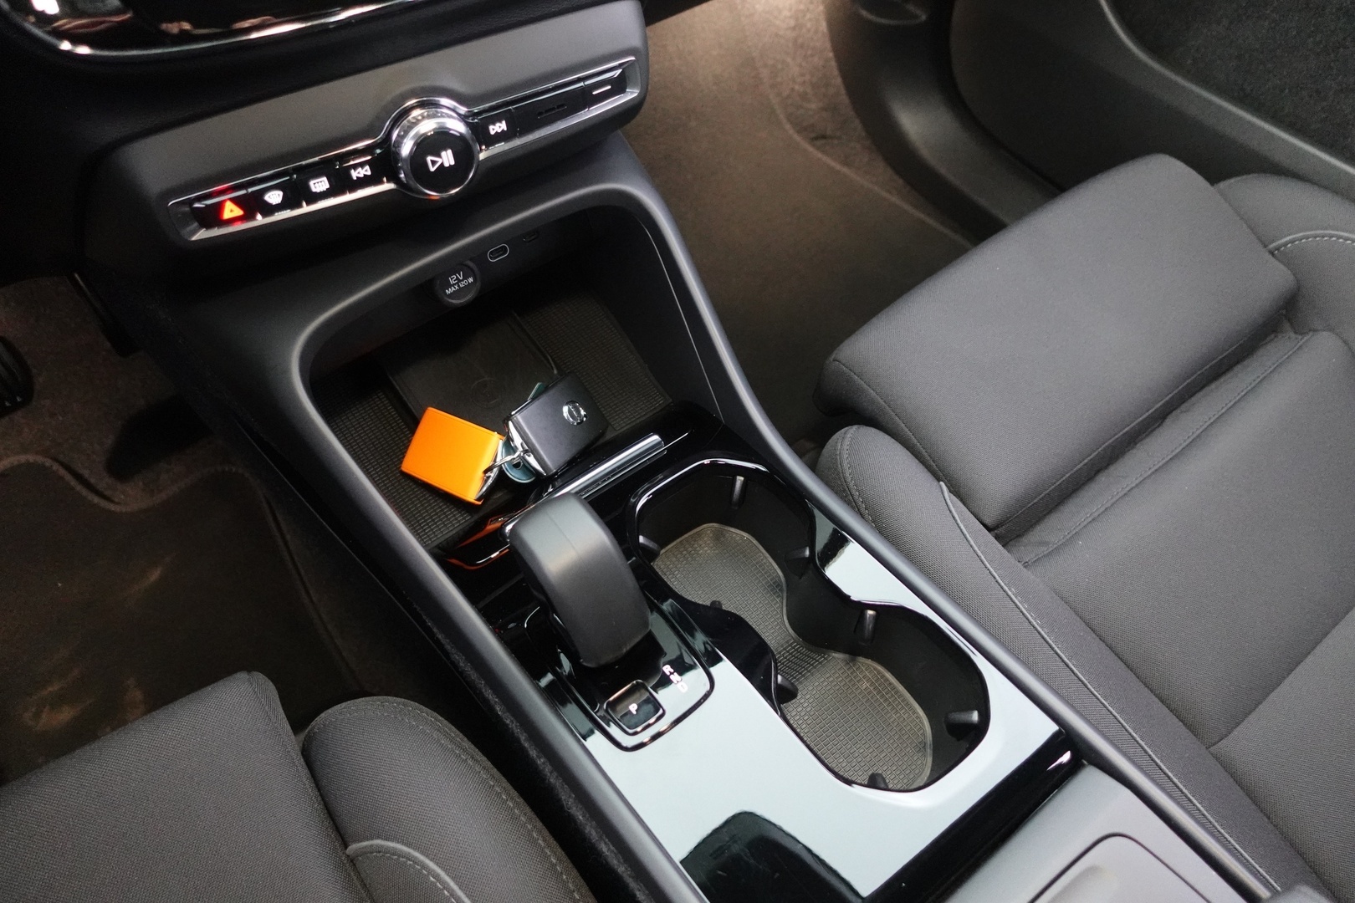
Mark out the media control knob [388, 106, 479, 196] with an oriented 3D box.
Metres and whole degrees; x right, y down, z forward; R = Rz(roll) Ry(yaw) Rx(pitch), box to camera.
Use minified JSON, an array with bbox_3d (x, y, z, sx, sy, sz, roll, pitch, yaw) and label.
[{"bbox_3d":[-0.114,-0.141,0.423,0.038,0.038,0.015,-31,52,-27],"label":"media control knob"}]

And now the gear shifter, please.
[{"bbox_3d":[-0.041,0.061,0.383,0.036,0.069,0.066,-31,62,-27],"label":"gear shifter"}]

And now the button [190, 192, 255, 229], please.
[{"bbox_3d":[-0.192,-0.102,0.381,0.024,0.013,0.008,-31,52,-27],"label":"button"}]

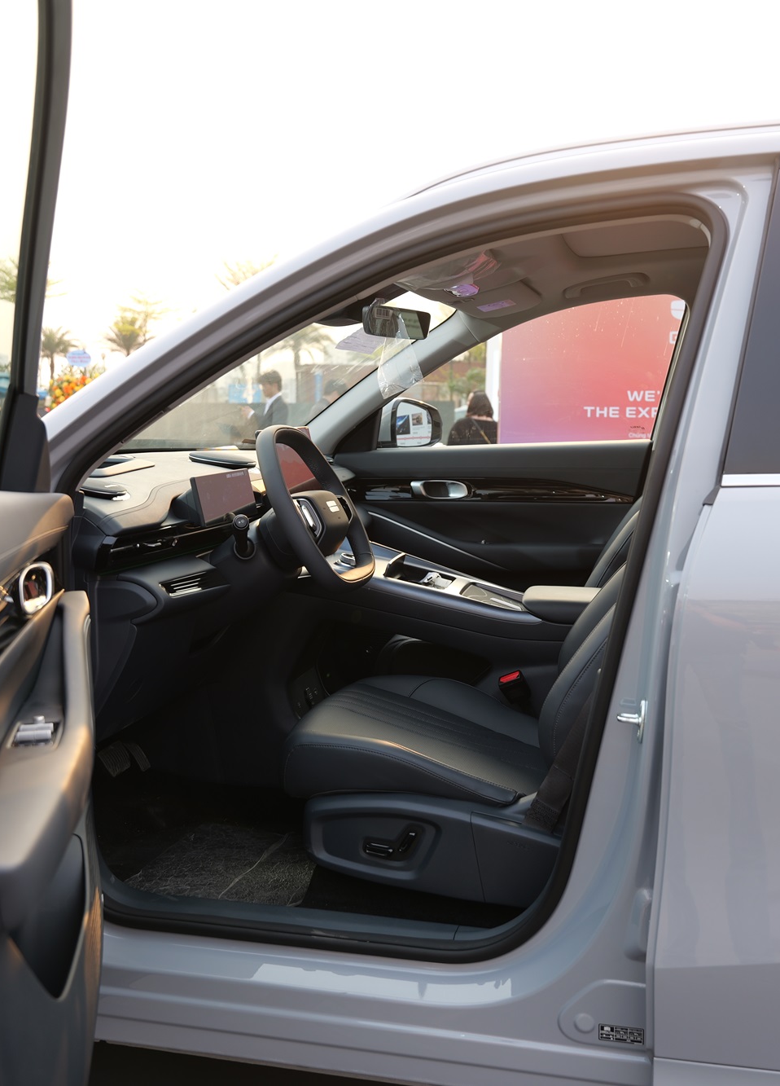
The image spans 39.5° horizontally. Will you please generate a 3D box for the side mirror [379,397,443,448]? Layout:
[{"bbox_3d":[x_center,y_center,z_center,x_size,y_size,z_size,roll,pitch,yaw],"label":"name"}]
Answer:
[{"bbox_3d":[0.065,-0.369,3.393,0.130,0.163,0.210,4,7,27],"label":"side mirror"}]

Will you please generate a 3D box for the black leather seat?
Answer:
[{"bbox_3d":[0.304,0.083,1.978,0.860,0.940,0.530,2,6,12],"label":"black leather seat"}]

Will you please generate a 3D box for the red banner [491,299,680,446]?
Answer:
[{"bbox_3d":[2.254,-0.744,7.868,2.938,2.182,0.060,2,6,12],"label":"red banner"}]

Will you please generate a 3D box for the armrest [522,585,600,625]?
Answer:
[{"bbox_3d":[0.439,0.139,2.334,0.290,0.065,0.210,2,6,12],"label":"armrest"}]

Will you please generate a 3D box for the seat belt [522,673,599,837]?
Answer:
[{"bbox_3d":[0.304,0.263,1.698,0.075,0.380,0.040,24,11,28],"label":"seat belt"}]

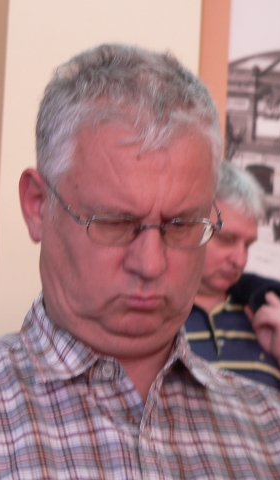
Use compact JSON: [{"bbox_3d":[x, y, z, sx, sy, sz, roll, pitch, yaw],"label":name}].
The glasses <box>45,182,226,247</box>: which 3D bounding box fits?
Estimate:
[{"bbox_3d":[-0.005,-0.030,2.080,0.145,0.042,0.138,2,24,-15],"label":"glasses"}]

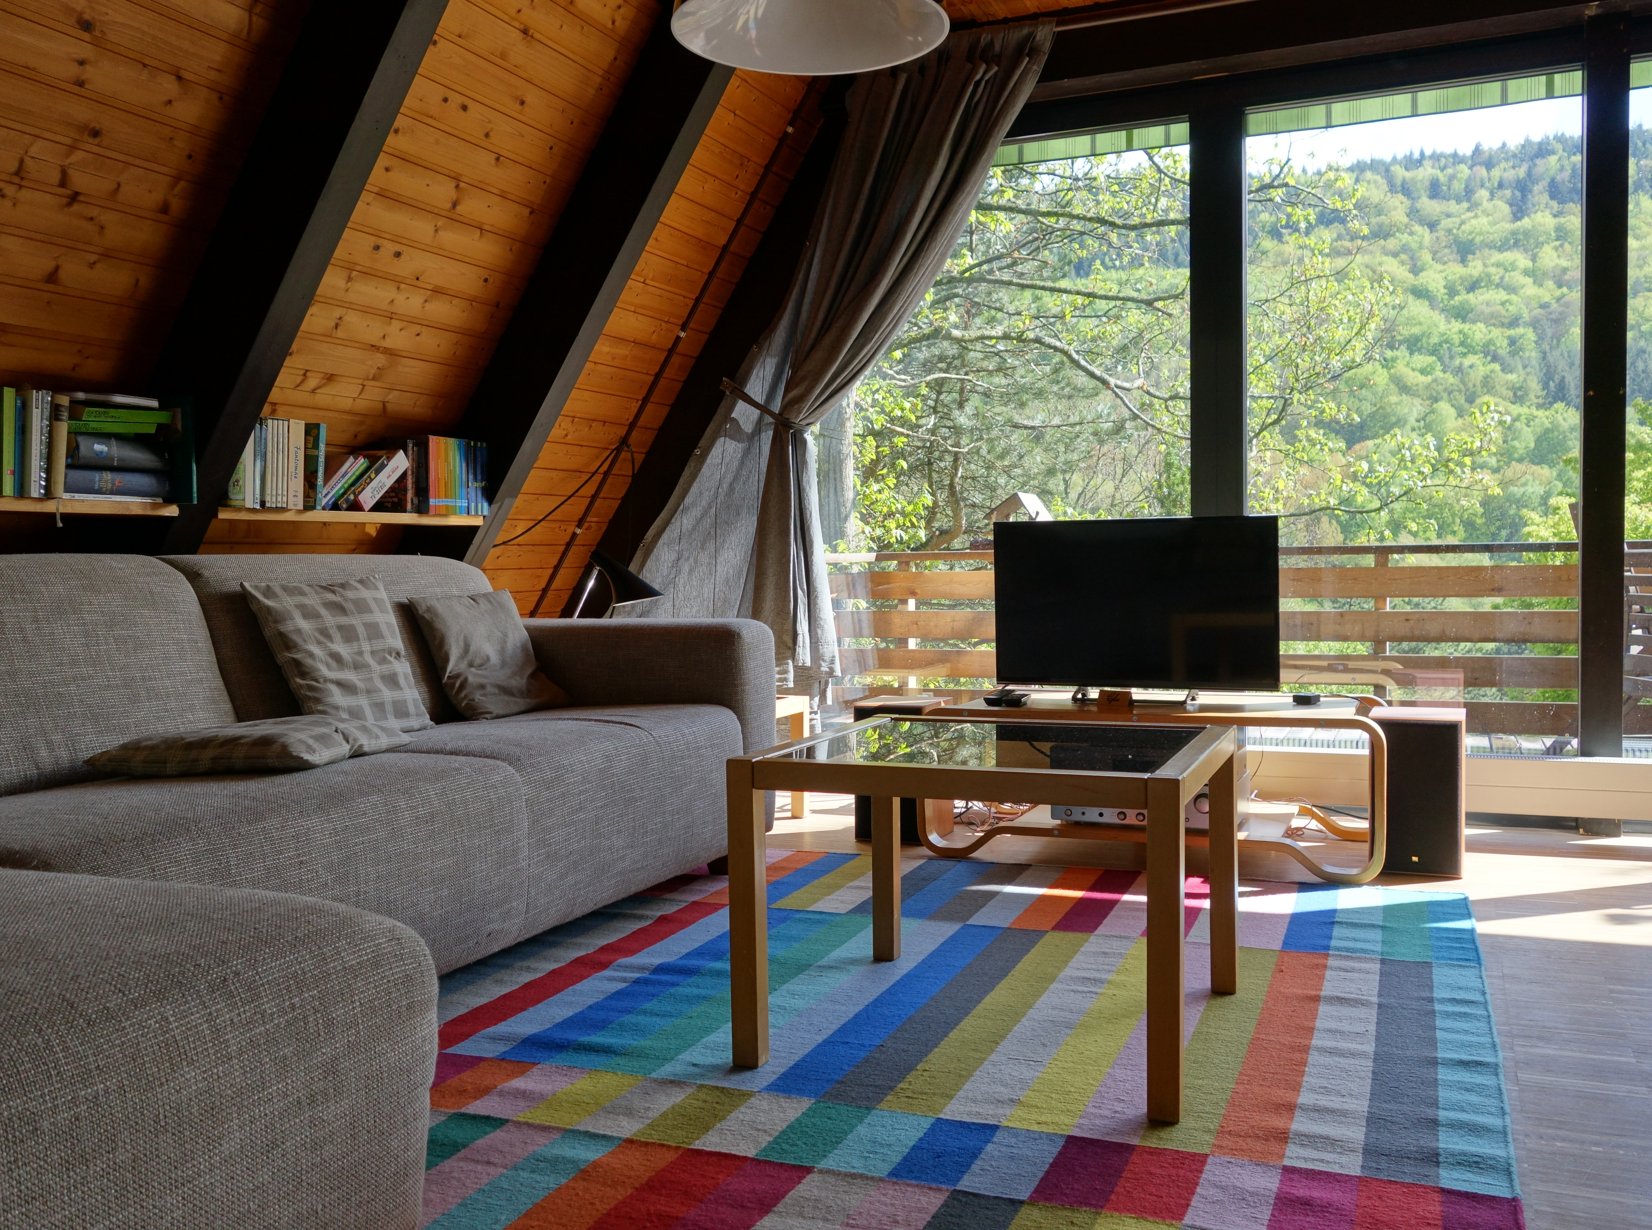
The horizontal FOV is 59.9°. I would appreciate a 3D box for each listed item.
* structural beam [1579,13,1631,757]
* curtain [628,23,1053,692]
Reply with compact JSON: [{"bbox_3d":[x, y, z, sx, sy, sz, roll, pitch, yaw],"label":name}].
[{"bbox_3d":[2.067,-0.488,3.822,0.101,2.149,0.120,0,3,22],"label":"structural beam"},{"bbox_3d":[-0.053,-0.706,4.471,1.562,1.998,0.160,0,3,22],"label":"curtain"}]

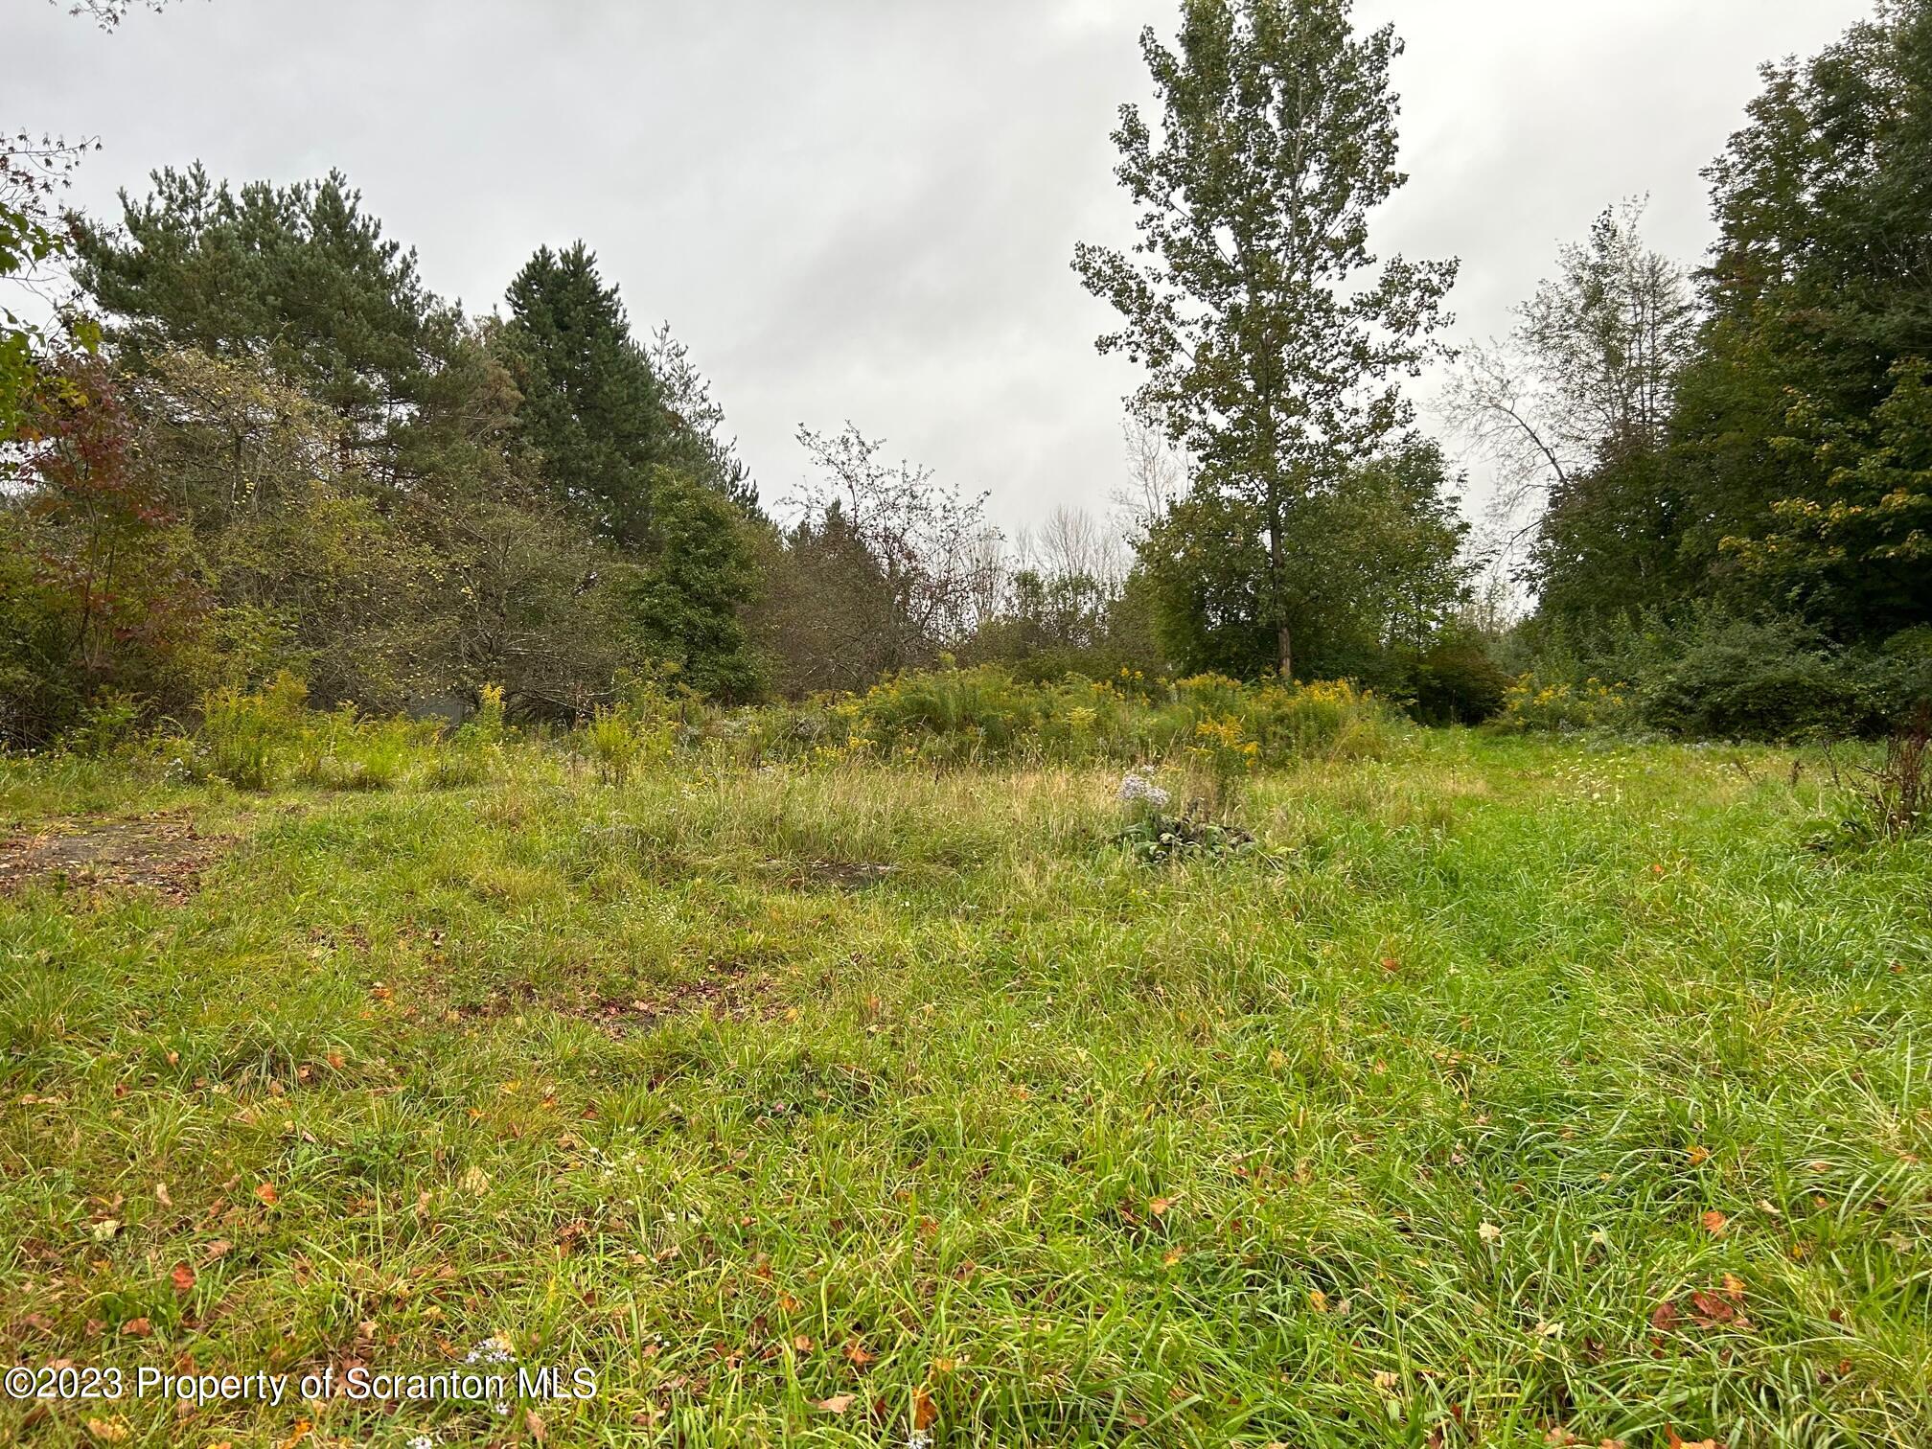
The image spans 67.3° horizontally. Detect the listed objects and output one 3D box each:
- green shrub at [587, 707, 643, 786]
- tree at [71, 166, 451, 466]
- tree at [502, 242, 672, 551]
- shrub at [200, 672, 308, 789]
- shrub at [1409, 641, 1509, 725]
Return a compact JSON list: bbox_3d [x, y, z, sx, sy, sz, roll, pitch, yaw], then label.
[{"bbox_3d":[-3.716,0.222,15.319,0.600,0.843,0.580,0,3,0],"label":"green shrub"},{"bbox_3d":[-15.074,-6.152,31.259,8.000,11.600,7.200,0,3,0],"label":"tree"},{"bbox_3d":[-8.633,-5.522,33.244,4.300,10.900,4.300,0,3,0],"label":"tree"},{"bbox_3d":[-7.512,0.063,15.327,1.120,1.225,1.000,0,3,0],"label":"shrub"},{"bbox_3d":[9.864,-0.830,29.038,2.000,1.689,2.000,0,3,0],"label":"shrub"}]

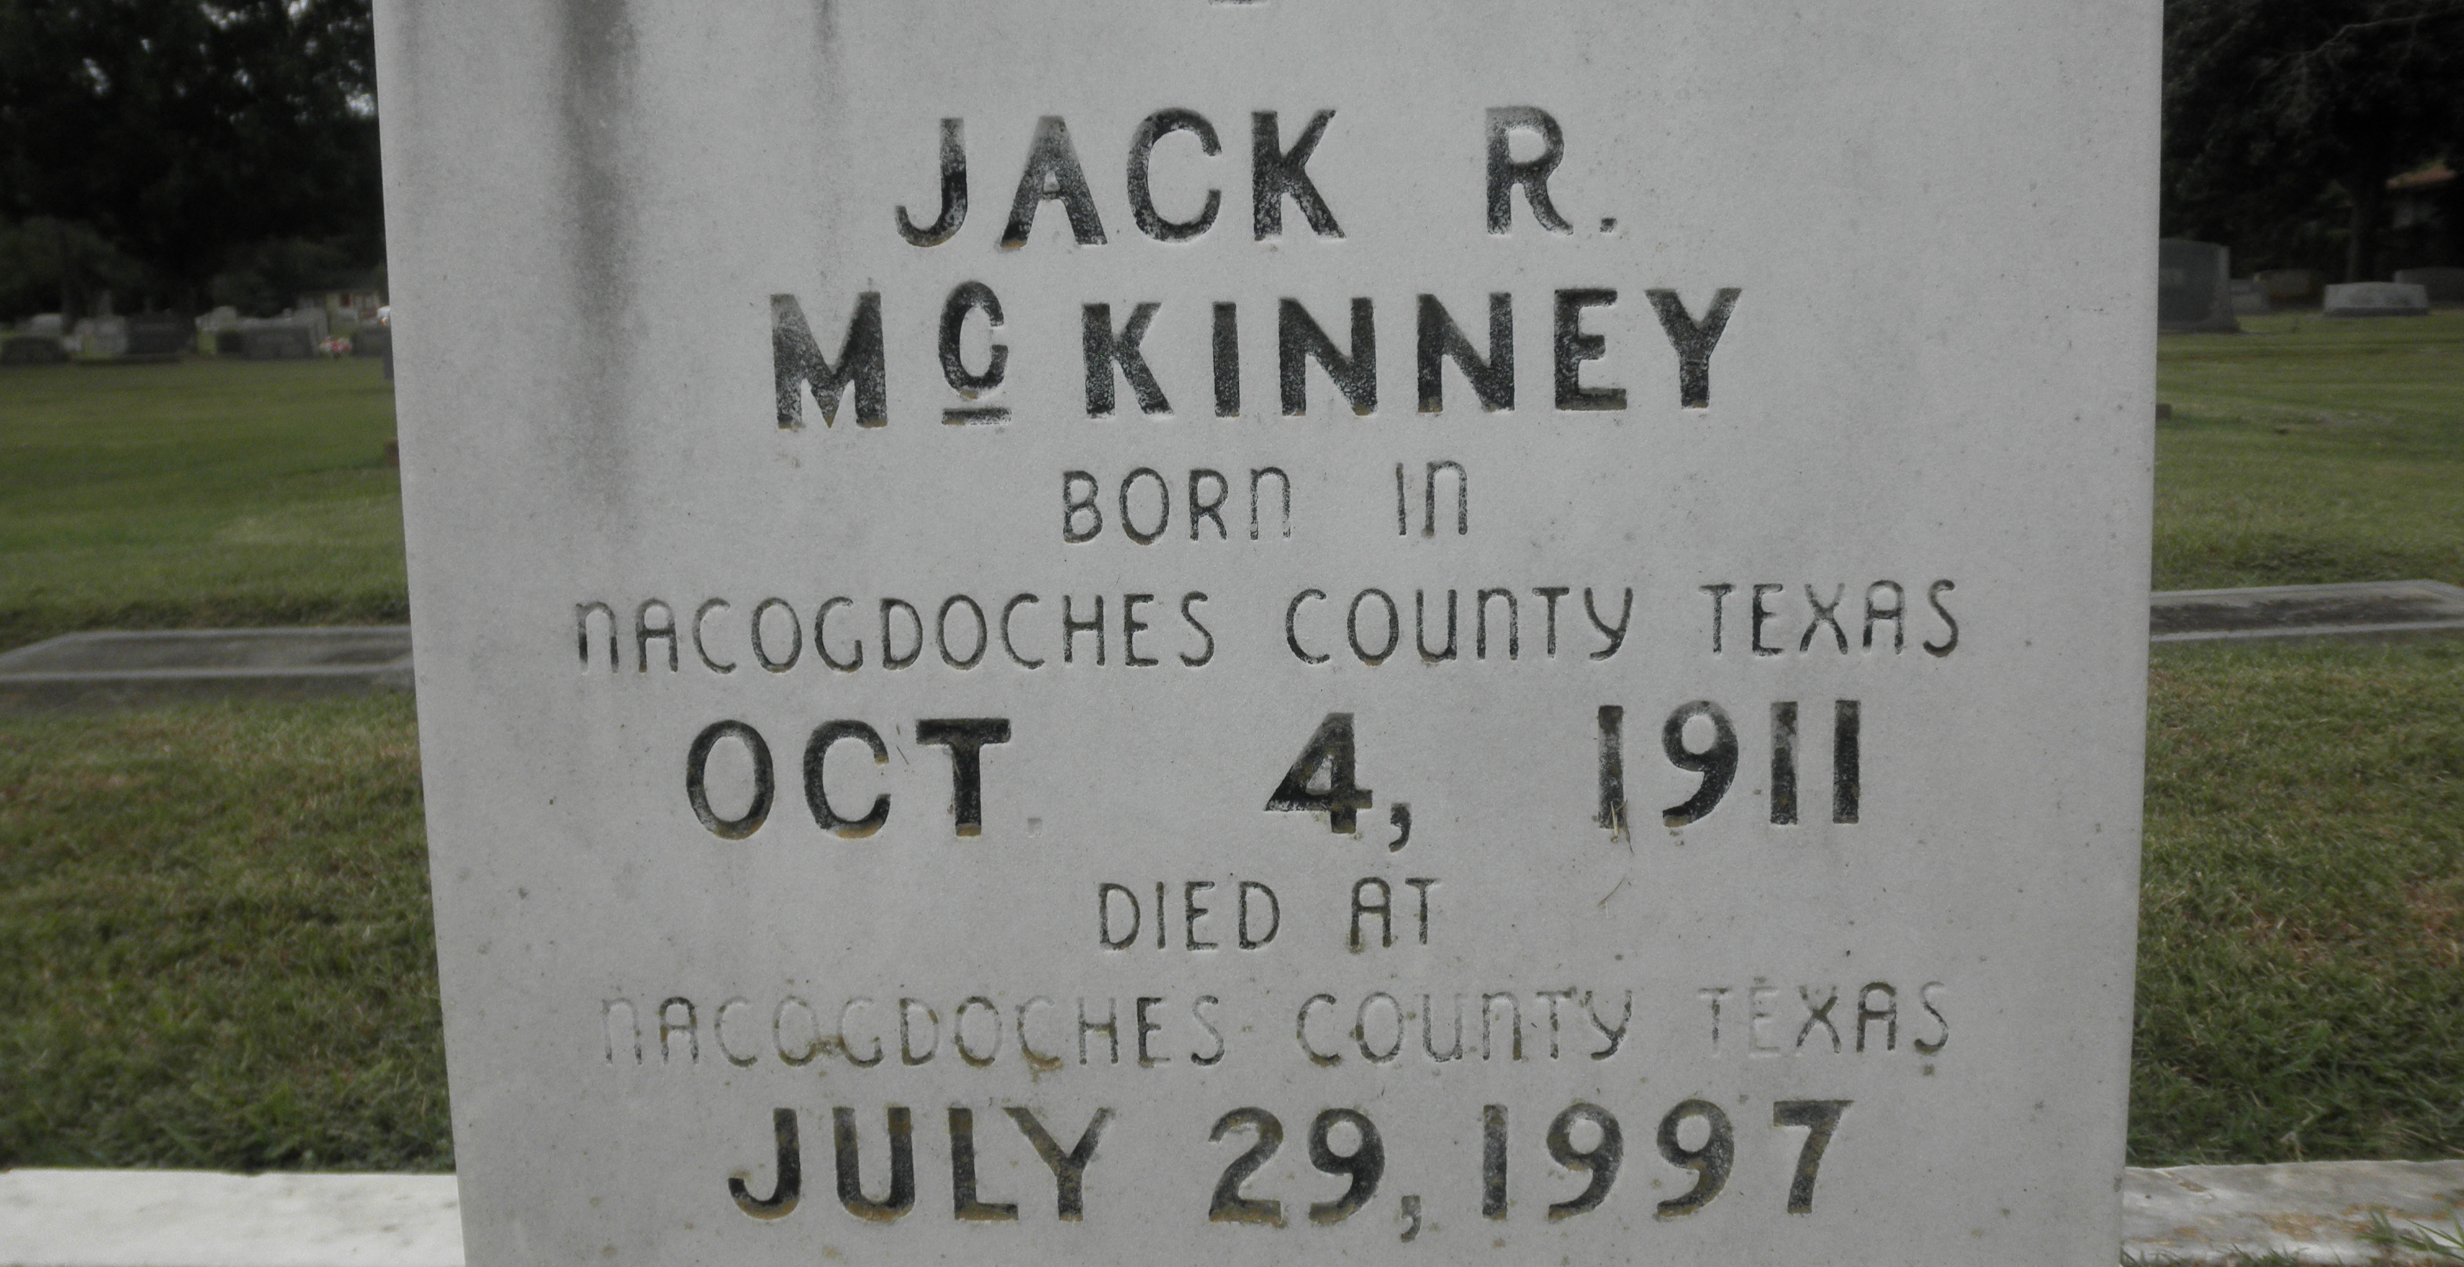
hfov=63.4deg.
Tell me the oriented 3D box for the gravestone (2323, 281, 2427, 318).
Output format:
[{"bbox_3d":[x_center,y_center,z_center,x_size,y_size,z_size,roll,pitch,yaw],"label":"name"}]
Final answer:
[{"bbox_3d":[14.480,-4.200,25.150,1.170,0.435,0.290,-1,9,0],"label":"gravestone"}]

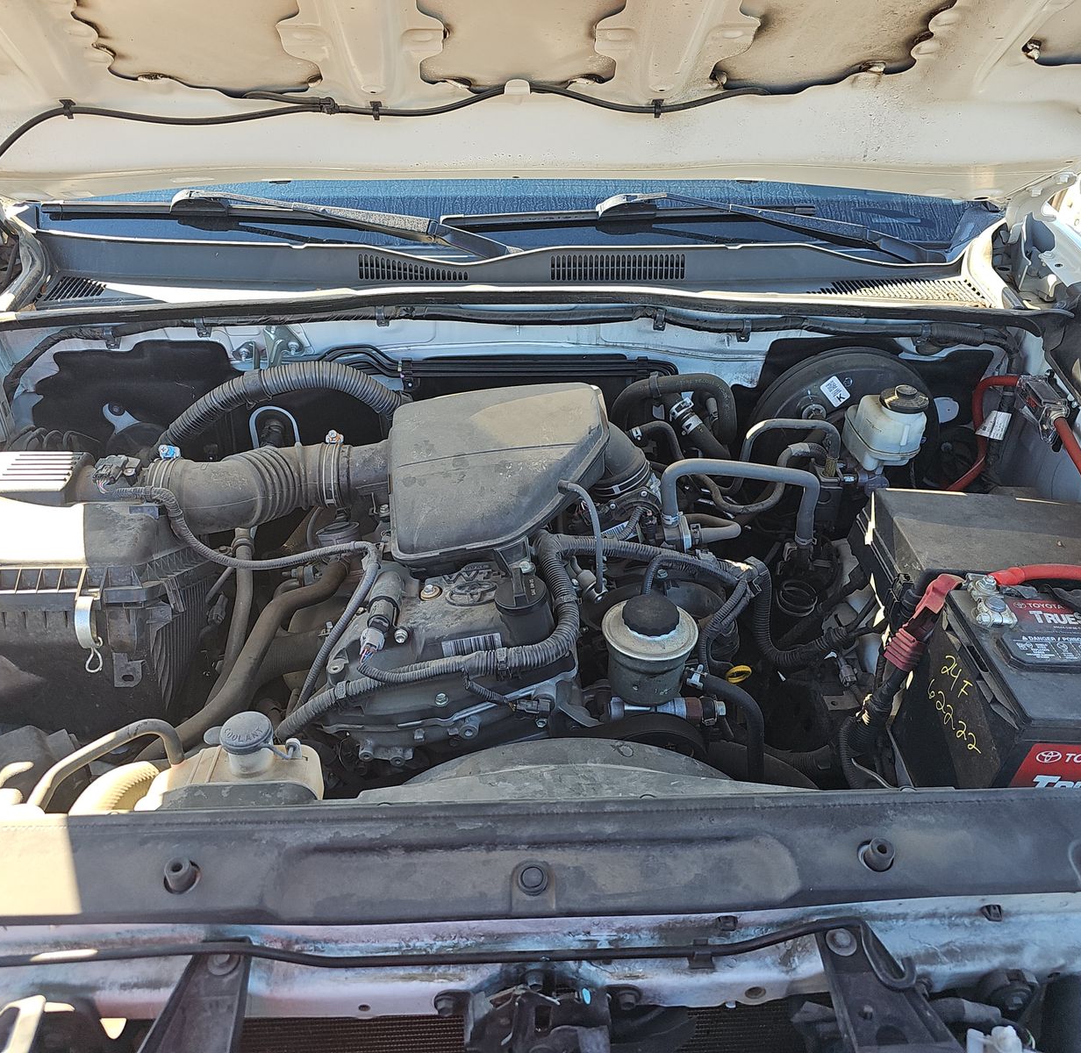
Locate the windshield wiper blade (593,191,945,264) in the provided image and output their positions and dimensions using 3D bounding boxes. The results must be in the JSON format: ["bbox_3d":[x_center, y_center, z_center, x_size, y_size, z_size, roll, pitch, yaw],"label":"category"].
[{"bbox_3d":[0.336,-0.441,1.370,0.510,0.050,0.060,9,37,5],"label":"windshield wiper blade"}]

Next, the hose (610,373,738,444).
[{"bbox_3d":[0.163,-0.144,1.140,0.155,0.075,0.070,-1,34,0],"label":"hose"}]

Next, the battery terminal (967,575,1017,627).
[{"bbox_3d":[0.411,0.068,0.850,0.038,0.032,0.052,-1,34,0],"label":"battery terminal"}]

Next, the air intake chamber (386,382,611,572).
[{"bbox_3d":[-0.045,-0.067,1.119,0.247,0.120,0.260,0,36,0],"label":"air intake chamber"}]

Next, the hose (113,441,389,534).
[{"bbox_3d":[-0.332,-0.047,1.018,0.310,0.088,0.120,-1,34,0],"label":"hose"}]

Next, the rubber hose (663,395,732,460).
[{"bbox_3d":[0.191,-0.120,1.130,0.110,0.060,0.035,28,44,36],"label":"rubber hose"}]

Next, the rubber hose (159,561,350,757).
[{"bbox_3d":[-0.333,0.150,1.075,0.080,0.075,0.280,25,60,30],"label":"rubber hose"}]

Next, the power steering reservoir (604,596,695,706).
[{"bbox_3d":[0.100,0.109,0.857,0.088,0.088,0.088,-1,34,0],"label":"power steering reservoir"}]

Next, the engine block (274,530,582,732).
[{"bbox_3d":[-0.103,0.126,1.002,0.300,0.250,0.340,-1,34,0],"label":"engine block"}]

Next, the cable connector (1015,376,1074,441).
[{"bbox_3d":[0.632,-0.149,1.170,0.035,0.042,0.085,0,36,0],"label":"cable connector"}]

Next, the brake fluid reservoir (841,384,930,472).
[{"bbox_3d":[0.431,-0.124,1.170,0.085,0.090,0.105,0,36,0],"label":"brake fluid reservoir"}]

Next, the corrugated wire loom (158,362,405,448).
[{"bbox_3d":[-0.314,-0.148,1.130,0.290,0.085,0.090,-1,34,0],"label":"corrugated wire loom"}]

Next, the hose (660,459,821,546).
[{"bbox_3d":[0.229,-0.028,1.075,0.185,0.085,0.055,0,36,0],"label":"hose"}]

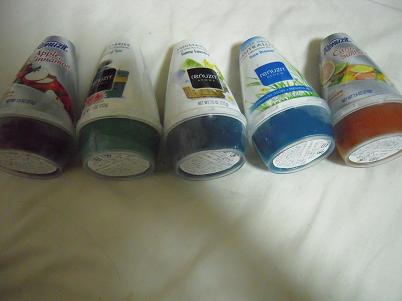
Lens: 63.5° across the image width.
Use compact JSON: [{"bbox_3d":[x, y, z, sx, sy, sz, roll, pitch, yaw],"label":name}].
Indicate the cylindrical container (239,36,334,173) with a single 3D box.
[{"bbox_3d":[0.072,-0.053,0.319,0.077,0.077,0.139,-16,59,2],"label":"cylindrical container"}]

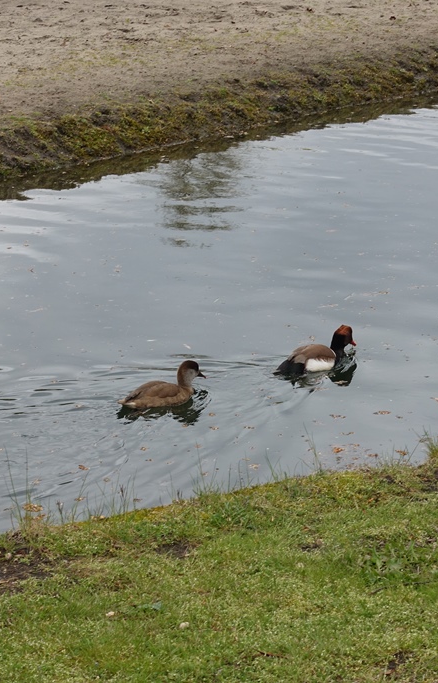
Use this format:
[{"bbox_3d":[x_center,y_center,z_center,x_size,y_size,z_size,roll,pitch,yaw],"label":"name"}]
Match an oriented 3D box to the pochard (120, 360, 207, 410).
[{"bbox_3d":[-0.281,0.201,9.380,0.460,0.210,0.175,-7,15,-27],"label":"pochard"}]

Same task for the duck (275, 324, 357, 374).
[{"bbox_3d":[0.477,0.046,10.030,0.470,0.215,0.185,-9,16,-34],"label":"duck"}]

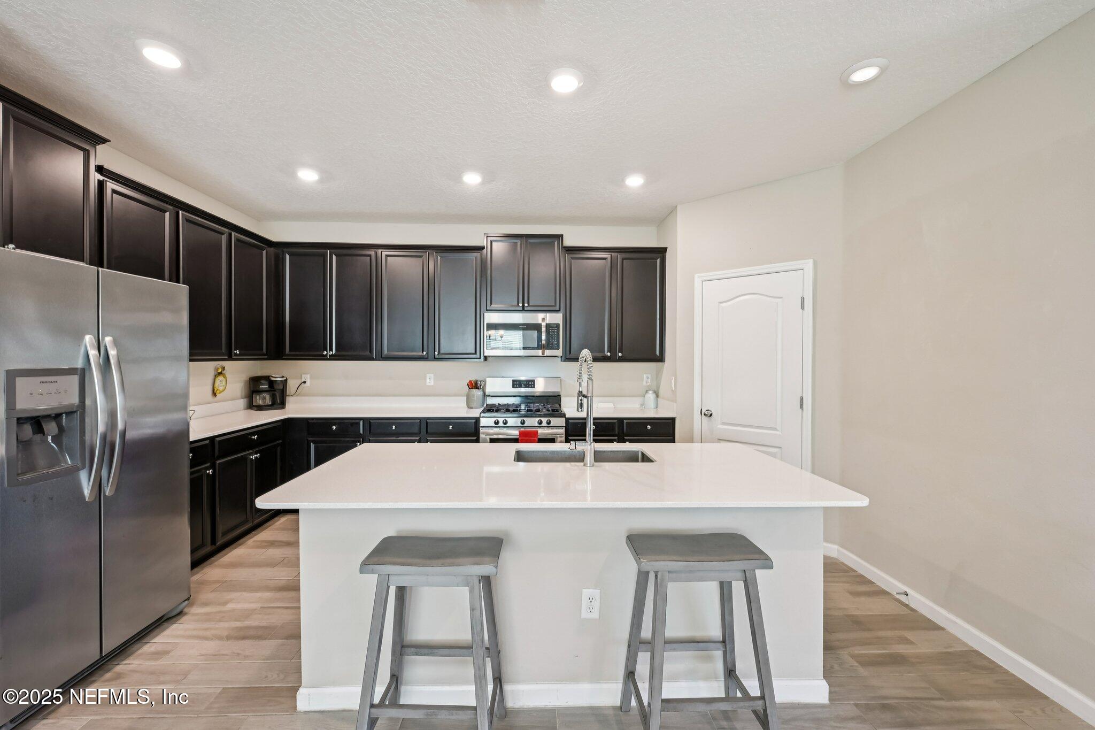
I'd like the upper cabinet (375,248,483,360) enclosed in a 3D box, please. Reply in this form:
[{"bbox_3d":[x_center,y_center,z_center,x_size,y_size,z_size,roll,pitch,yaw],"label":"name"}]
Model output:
[{"bbox_3d":[-1.139,-0.590,4.301,1.047,1.107,0.342,0,1,-1],"label":"upper cabinet"}]

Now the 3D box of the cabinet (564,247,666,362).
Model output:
[{"bbox_3d":[0.655,-0.584,4.343,1.015,1.107,0.342,0,1,-1],"label":"cabinet"}]

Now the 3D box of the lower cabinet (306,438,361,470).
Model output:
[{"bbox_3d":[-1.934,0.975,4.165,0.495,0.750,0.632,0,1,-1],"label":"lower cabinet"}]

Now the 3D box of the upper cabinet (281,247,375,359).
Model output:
[{"bbox_3d":[-2.121,-0.593,4.278,0.918,1.107,0.342,0,1,-1],"label":"upper cabinet"}]

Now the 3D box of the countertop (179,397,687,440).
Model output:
[{"bbox_3d":[-0.886,0.427,3.492,4.144,0.145,2.007,0,1,-1],"label":"countertop"}]

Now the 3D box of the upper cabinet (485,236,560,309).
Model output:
[{"bbox_3d":[-0.232,-0.897,4.314,0.766,0.750,0.347,0,1,-1],"label":"upper cabinet"}]

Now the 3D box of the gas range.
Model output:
[{"bbox_3d":[-0.228,0.760,4.155,0.765,1.230,0.690,0,1,-1],"label":"gas range"}]

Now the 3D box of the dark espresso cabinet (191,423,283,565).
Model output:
[{"bbox_3d":[-2.640,0.942,3.156,0.624,0.885,1.340,0,1,-1],"label":"dark espresso cabinet"}]

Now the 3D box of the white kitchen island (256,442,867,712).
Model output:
[{"bbox_3d":[0.062,0.955,2.122,2.318,0.913,1.074,0,1,-1],"label":"white kitchen island"}]

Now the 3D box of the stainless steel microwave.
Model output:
[{"bbox_3d":[-0.233,-0.296,4.297,0.758,0.433,0.402,0,1,-1],"label":"stainless steel microwave"}]

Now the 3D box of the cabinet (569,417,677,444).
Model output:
[{"bbox_3d":[0.661,0.935,4.225,1.010,0.885,0.632,0,1,-1],"label":"cabinet"}]

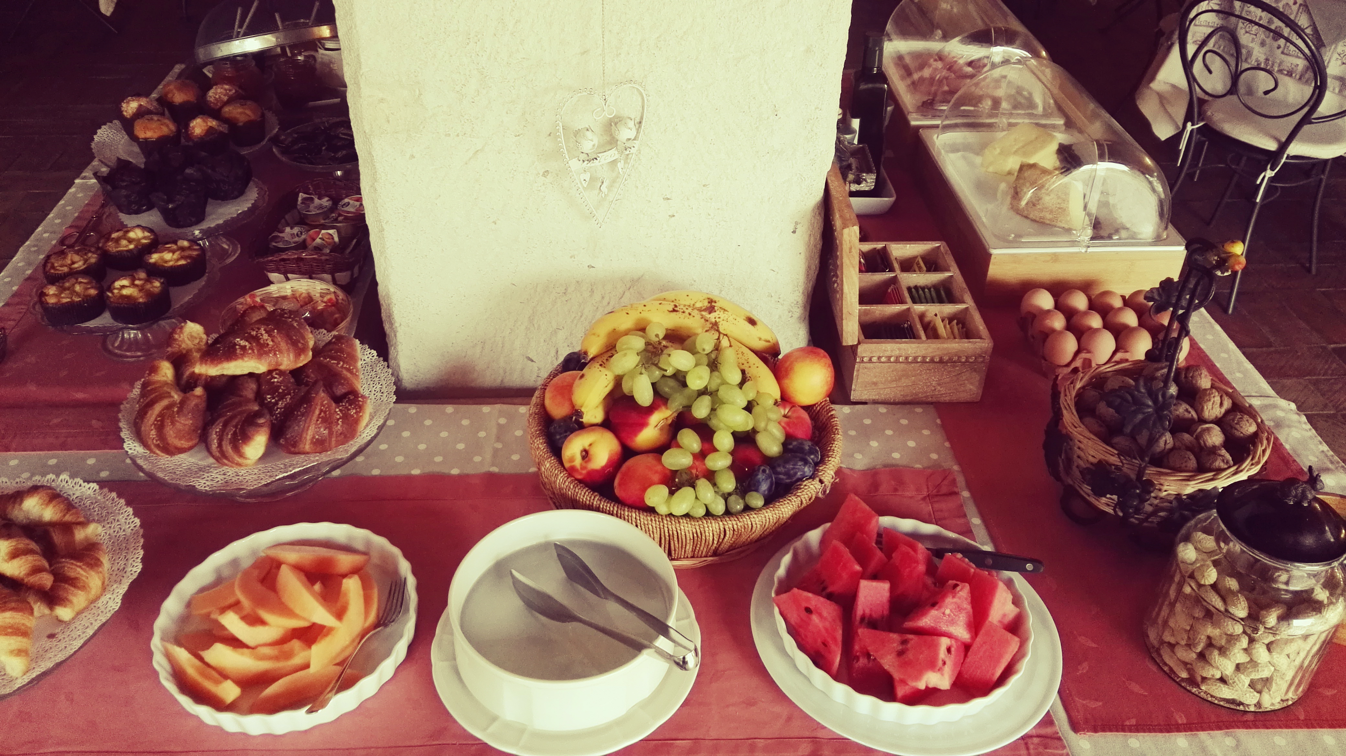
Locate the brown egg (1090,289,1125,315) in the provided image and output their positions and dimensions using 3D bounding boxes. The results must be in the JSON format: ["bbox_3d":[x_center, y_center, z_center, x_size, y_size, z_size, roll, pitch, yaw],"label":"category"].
[{"bbox_3d":[0.599,-0.096,1.377,0.045,0.056,0.045,0,35,0],"label":"brown egg"}]

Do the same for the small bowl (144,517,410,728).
[{"bbox_3d":[-0.353,0.232,0.935,0.232,0.045,0.232,1,35,-1],"label":"small bowl"}]

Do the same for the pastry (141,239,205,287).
[{"bbox_3d":[-0.654,-0.151,1.316,0.070,0.036,0.070,2,35,0],"label":"pastry"}]

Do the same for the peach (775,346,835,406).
[{"bbox_3d":[0.143,-0.002,1.083,0.065,0.064,0.065,1,34,-1],"label":"peach"}]

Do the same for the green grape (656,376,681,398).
[{"bbox_3d":[-0.004,0.009,1.034,0.029,0.021,0.021,35,29,-1],"label":"green grape"}]

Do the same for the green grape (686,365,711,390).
[{"bbox_3d":[0.026,0.000,1.020,0.023,0.023,0.028,28,-6,-18],"label":"green grape"}]

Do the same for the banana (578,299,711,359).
[{"bbox_3d":[-0.031,-0.057,1.122,0.154,0.058,0.042,-7,18,3],"label":"banana"}]

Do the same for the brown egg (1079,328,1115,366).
[{"bbox_3d":[0.555,-0.040,1.309,0.043,0.056,0.043,1,34,-1],"label":"brown egg"}]

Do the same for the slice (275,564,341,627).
[{"bbox_3d":[-0.344,0.206,0.944,0.036,0.032,0.106,-29,44,-36],"label":"slice"}]

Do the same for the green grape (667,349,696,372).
[{"bbox_3d":[0.010,-0.019,1.101,0.029,0.022,0.022,20,36,-3],"label":"green grape"}]

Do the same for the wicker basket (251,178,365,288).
[{"bbox_3d":[-0.531,-0.218,1.537,0.163,0.082,0.250,-3,35,-7],"label":"wicker basket"}]

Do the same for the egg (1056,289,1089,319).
[{"bbox_3d":[0.557,-0.099,1.394,0.043,0.055,0.043,1,34,-1],"label":"egg"}]

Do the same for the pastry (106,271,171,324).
[{"bbox_3d":[-0.689,-0.103,1.288,0.082,0.042,0.082,0,35,0],"label":"pastry"}]

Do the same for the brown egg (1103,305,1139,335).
[{"bbox_3d":[0.602,-0.071,1.340,0.045,0.056,0.045,0,35,0],"label":"brown egg"}]

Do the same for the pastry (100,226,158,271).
[{"bbox_3d":[-0.716,-0.174,1.318,0.069,0.042,0.069,1,34,-1],"label":"pastry"}]

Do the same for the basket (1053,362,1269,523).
[{"bbox_3d":[0.535,0.081,1.114,0.216,0.093,0.257,20,39,26],"label":"basket"}]

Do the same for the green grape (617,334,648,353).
[{"bbox_3d":[-0.044,-0.037,1.064,0.030,0.021,0.021,-12,34,1],"label":"green grape"}]

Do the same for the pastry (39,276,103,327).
[{"bbox_3d":[-0.723,-0.096,1.204,0.069,0.042,0.069,1,34,-1],"label":"pastry"}]

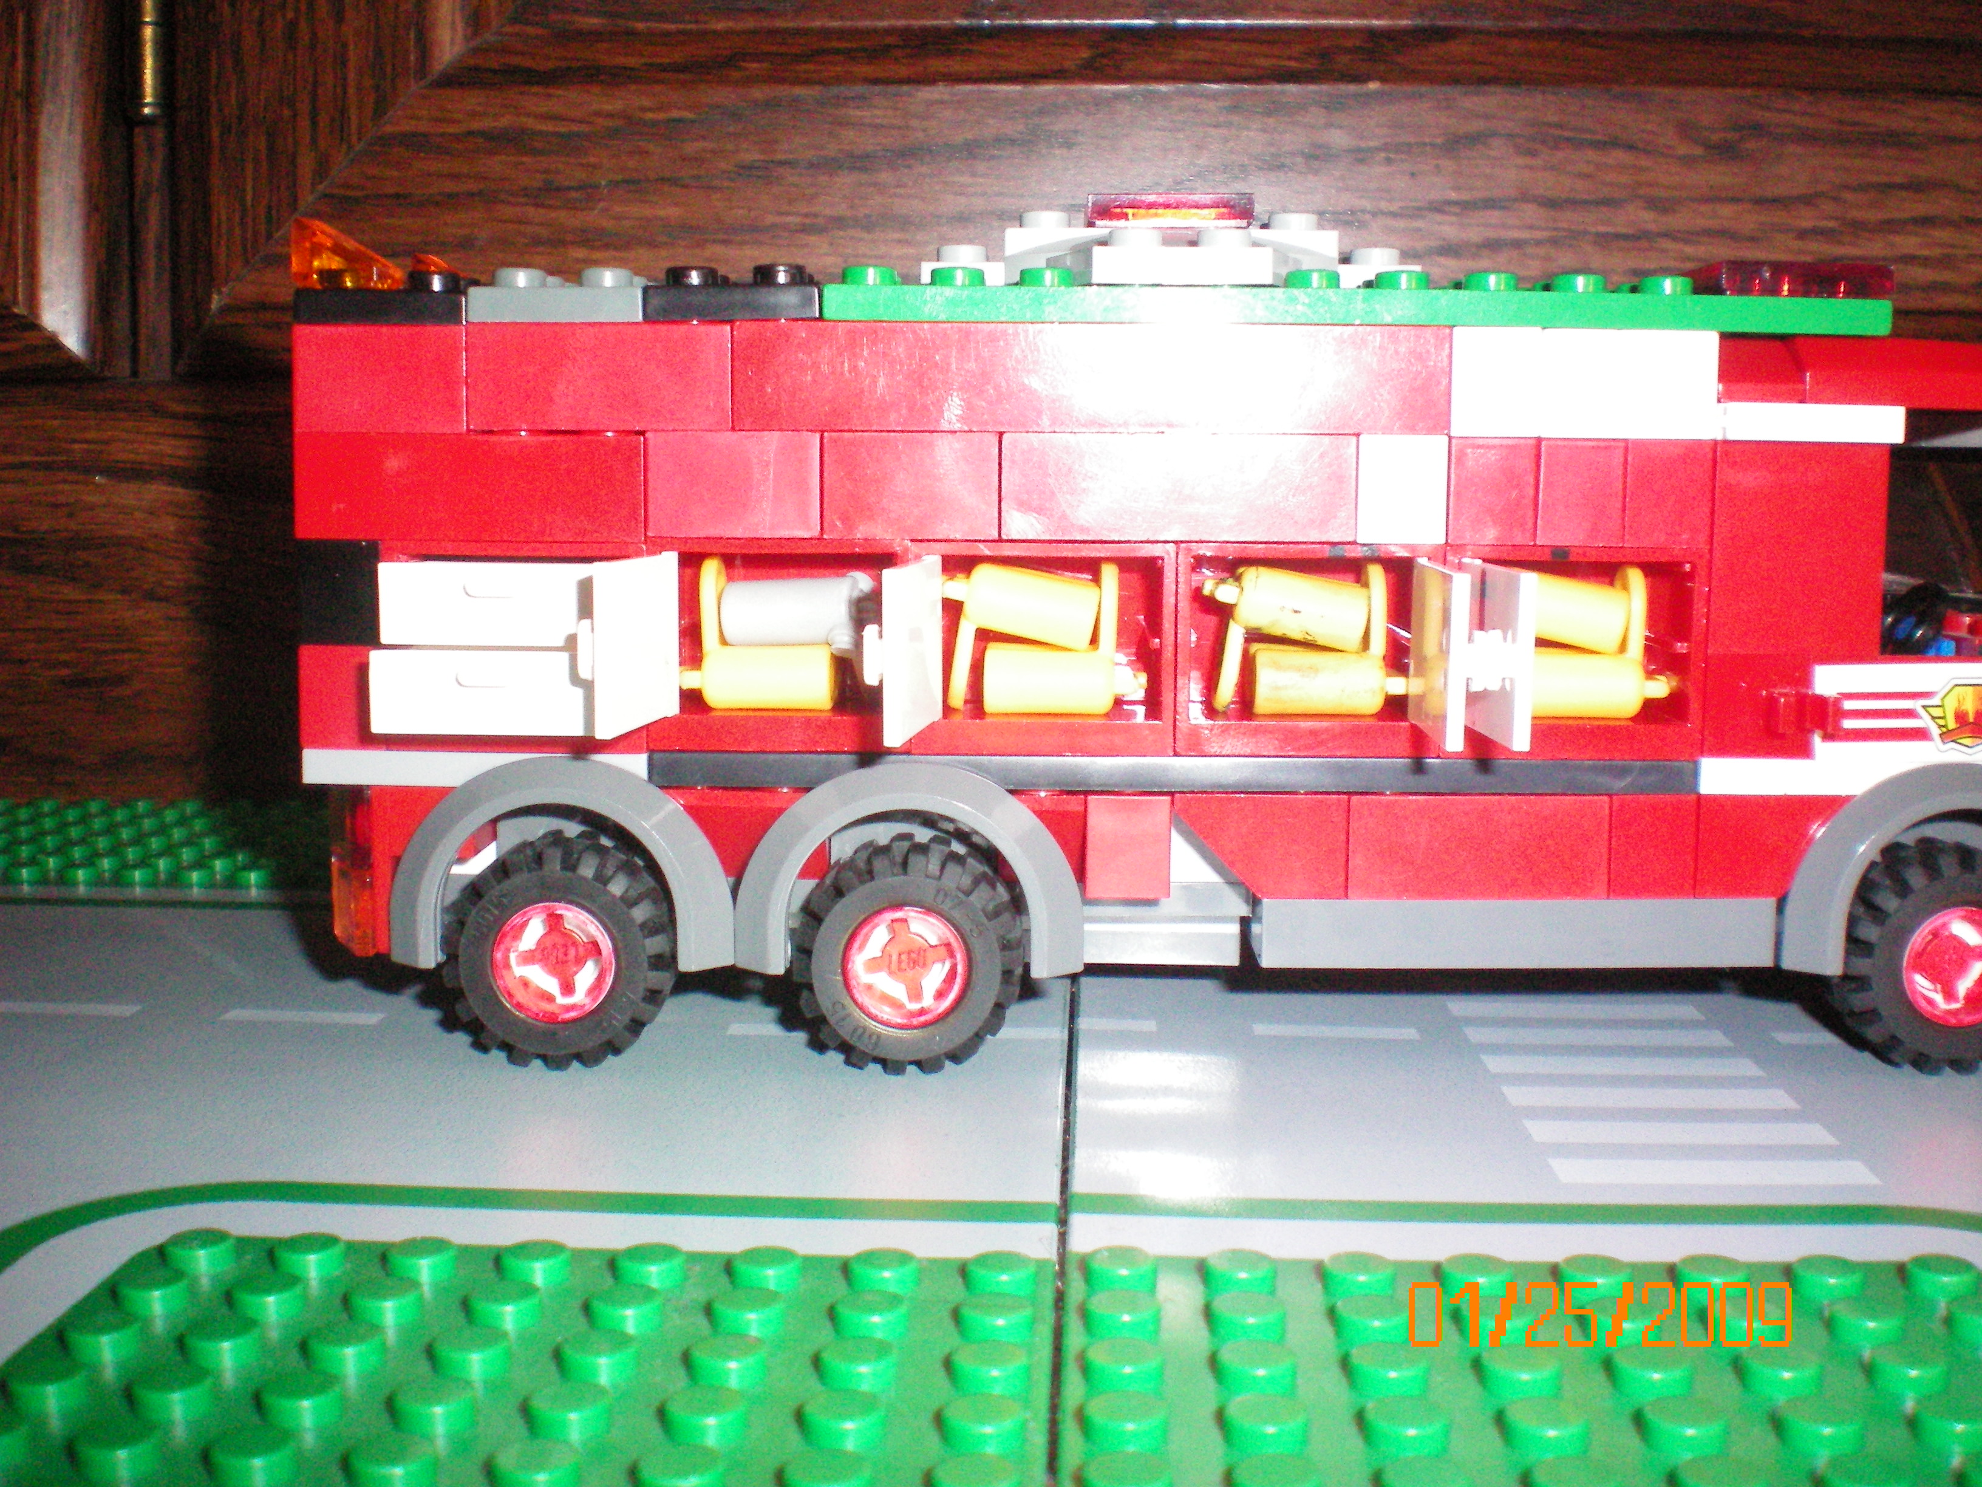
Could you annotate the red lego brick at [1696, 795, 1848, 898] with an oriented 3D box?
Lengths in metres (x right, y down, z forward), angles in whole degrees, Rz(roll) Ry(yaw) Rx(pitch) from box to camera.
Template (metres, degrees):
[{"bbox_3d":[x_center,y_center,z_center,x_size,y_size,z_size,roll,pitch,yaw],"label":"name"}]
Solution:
[{"bbox_3d":[0.072,0.009,0.202,0.016,0.010,0.008,0,7,1],"label":"red lego brick"}]

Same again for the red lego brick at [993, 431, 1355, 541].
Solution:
[{"bbox_3d":[0.017,-0.023,0.199,0.032,0.010,0.008,0,7,1],"label":"red lego brick"}]

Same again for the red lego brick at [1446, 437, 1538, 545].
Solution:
[{"bbox_3d":[0.045,-0.023,0.198,0.008,0.010,0.008,0,7,1],"label":"red lego brick"}]

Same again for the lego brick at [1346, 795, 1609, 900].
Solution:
[{"bbox_3d":[0.045,0.009,0.202,0.024,0.009,0.008,0,7,1],"label":"lego brick"}]

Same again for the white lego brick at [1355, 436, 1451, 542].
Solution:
[{"bbox_3d":[0.037,-0.023,0.200,0.008,0.010,0.008,0,6,1],"label":"white lego brick"}]

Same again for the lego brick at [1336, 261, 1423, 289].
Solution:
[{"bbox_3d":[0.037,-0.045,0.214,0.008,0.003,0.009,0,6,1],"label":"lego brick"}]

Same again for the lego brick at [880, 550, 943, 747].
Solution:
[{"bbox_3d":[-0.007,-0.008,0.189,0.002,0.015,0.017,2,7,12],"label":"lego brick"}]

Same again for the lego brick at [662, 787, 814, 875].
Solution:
[{"bbox_3d":[-0.023,0.007,0.213,0.016,0.010,0.010,0,6,1],"label":"lego brick"}]

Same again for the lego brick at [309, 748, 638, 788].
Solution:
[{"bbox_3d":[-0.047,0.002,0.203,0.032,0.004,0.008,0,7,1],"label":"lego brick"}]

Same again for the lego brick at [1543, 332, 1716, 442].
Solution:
[{"bbox_3d":[0.057,-0.032,0.197,0.016,0.010,0.008,0,7,1],"label":"lego brick"}]

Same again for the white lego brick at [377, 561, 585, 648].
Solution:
[{"bbox_3d":[-0.043,-0.013,0.197,0.021,0.007,0.013,0,6,1],"label":"white lego brick"}]

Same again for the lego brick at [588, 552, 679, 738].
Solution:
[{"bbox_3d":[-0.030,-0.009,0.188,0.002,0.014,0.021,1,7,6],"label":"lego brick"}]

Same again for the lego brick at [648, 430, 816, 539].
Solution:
[{"bbox_3d":[-0.023,-0.024,0.201,0.016,0.010,0.009,0,6,1],"label":"lego brick"}]

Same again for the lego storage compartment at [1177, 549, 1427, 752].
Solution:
[{"bbox_3d":[0.029,-0.009,0.204,0.024,0.019,0.016,0,7,1],"label":"lego storage compartment"}]

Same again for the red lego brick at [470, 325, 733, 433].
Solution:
[{"bbox_3d":[-0.035,-0.033,0.199,0.024,0.010,0.008,0,7,1],"label":"red lego brick"}]

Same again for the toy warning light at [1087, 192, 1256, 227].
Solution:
[{"bbox_3d":[0.017,-0.052,0.215,0.016,0.003,0.013,0,6,1],"label":"toy warning light"}]

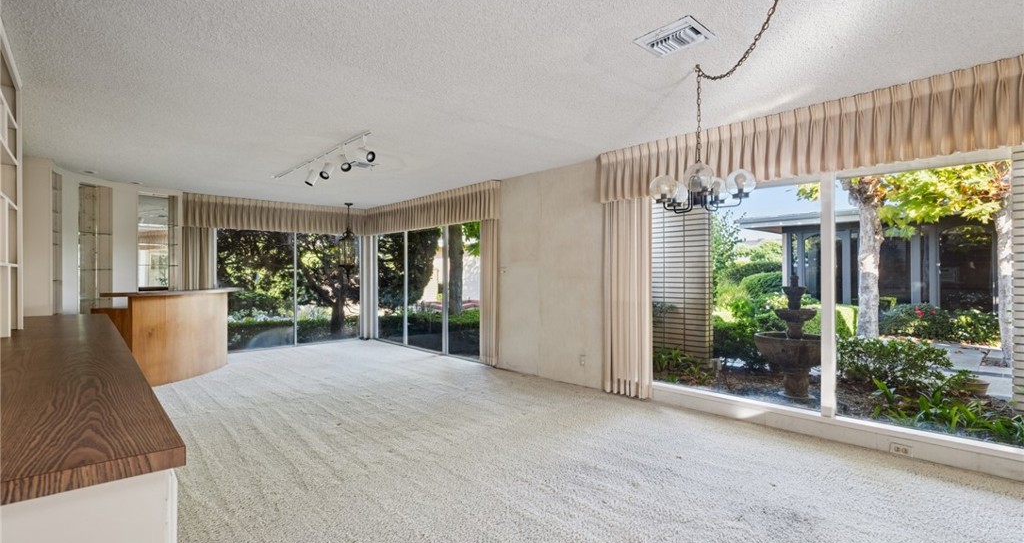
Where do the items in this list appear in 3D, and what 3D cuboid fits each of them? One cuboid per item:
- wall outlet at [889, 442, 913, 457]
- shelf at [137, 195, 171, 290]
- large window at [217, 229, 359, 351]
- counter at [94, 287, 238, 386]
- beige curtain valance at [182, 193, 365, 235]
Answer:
[{"bbox_3d":[2.616,1.201,3.056,0.012,0.071,0.116,0,0,-43],"label":"wall outlet"},{"bbox_3d":[-5.120,-0.385,6.520,0.200,1.400,0.440,0,0,39],"label":"shelf"},{"bbox_3d":[-3.765,0.285,7.887,2.330,1.980,0.090,0,0,-43],"label":"large window"},{"bbox_3d":[-4.120,0.758,5.640,0.970,1.040,1.620,0,0,10],"label":"counter"},{"bbox_3d":[-3.853,-0.900,7.675,2.800,0.510,0.200,0,0,-43],"label":"beige curtain valance"}]

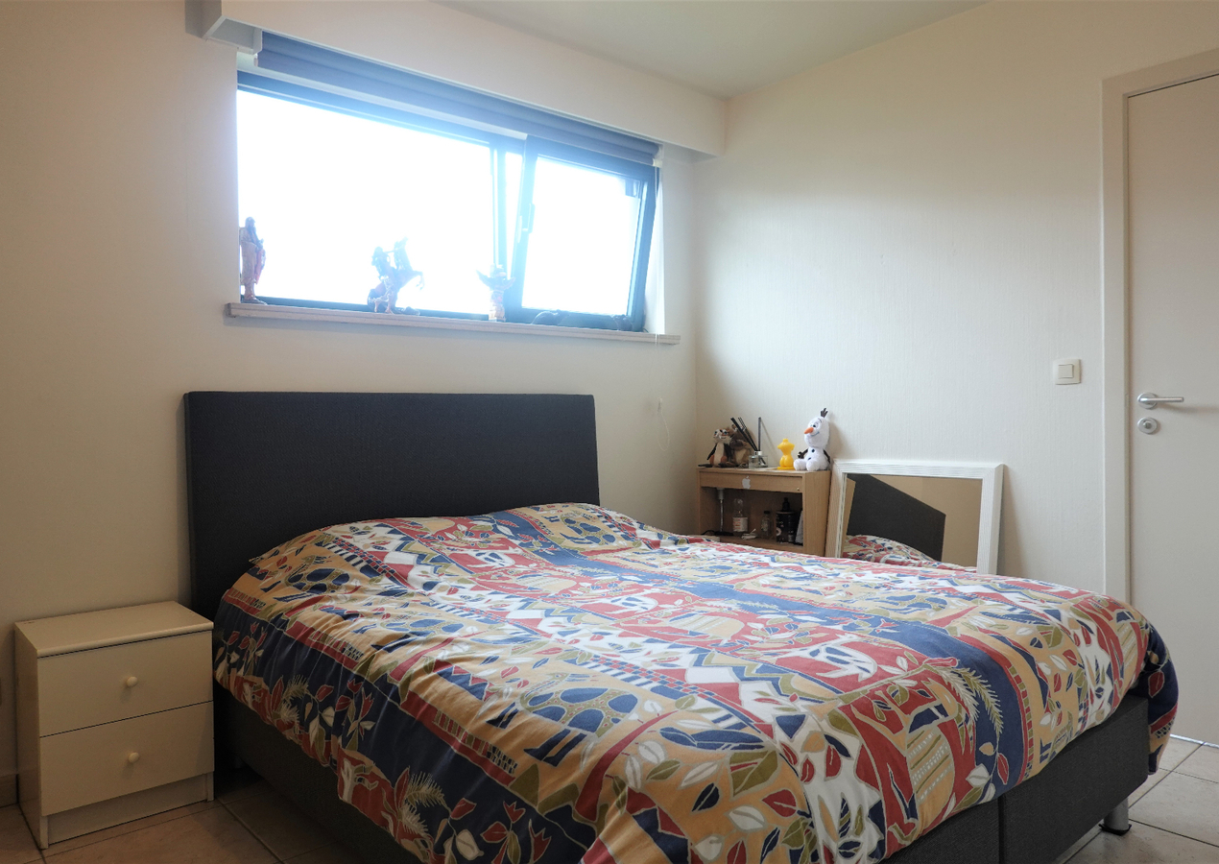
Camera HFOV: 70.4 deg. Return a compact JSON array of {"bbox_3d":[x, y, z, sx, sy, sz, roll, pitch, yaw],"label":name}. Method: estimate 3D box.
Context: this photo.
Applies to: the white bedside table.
[{"bbox_3d":[-1.326,0.756,2.322,0.394,0.489,0.383,-2,1,-41],"label":"white bedside table"}]

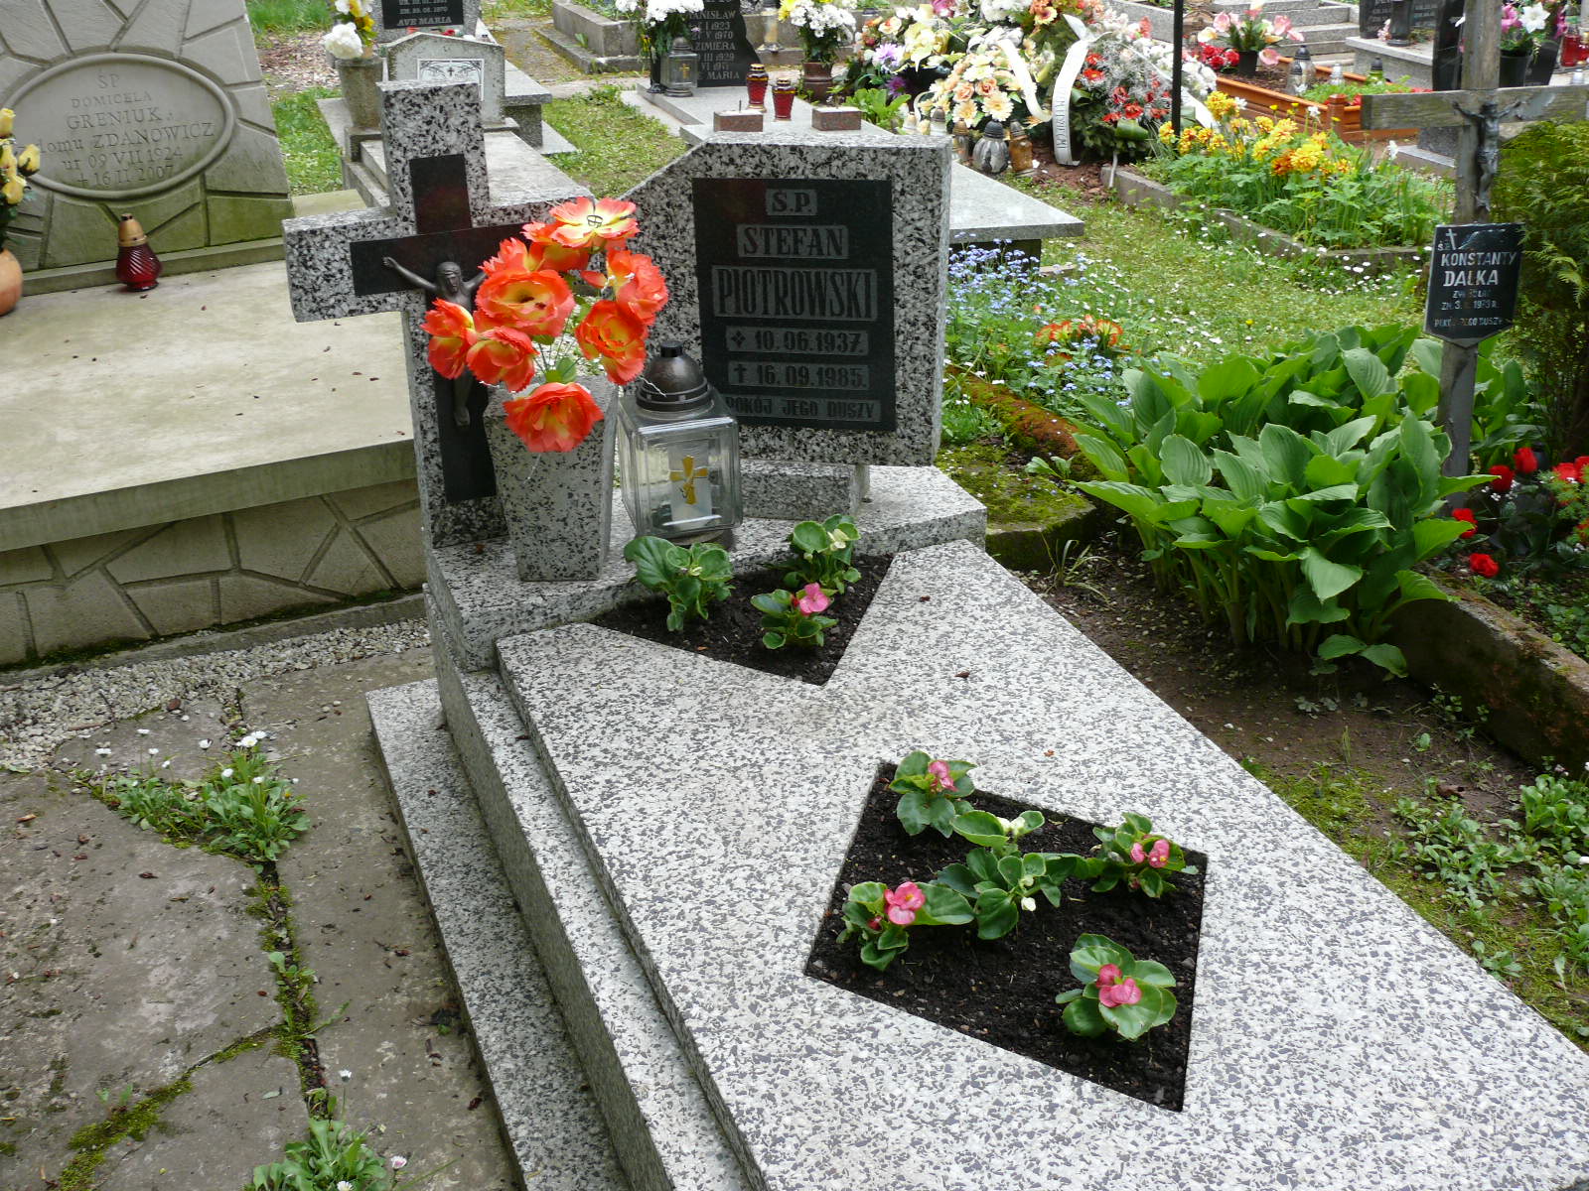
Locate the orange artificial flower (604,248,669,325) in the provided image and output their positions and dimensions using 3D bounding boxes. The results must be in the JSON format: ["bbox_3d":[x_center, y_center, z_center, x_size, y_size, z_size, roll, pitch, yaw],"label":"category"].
[{"bbox_3d":[-0.231,-0.453,2.355,0.090,0.110,0.105,7,26,18],"label":"orange artificial flower"}]

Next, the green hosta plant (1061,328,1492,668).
[{"bbox_3d":[0.855,-0.165,2.840,0.700,0.440,0.620,6,26,17],"label":"green hosta plant"}]

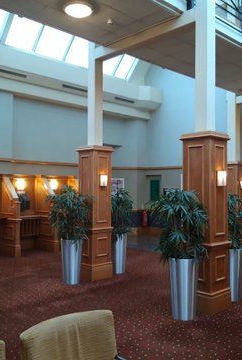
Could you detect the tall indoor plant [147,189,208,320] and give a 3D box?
[{"bbox_3d":[0.693,0.890,4.363,0.700,1.586,0.680,0,-1,9],"label":"tall indoor plant"}]

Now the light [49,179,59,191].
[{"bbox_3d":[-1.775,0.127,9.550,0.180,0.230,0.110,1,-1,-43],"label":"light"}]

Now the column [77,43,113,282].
[{"bbox_3d":[-0.460,-0.363,6.506,0.448,4.192,0.448,1,-2,-43],"label":"column"}]

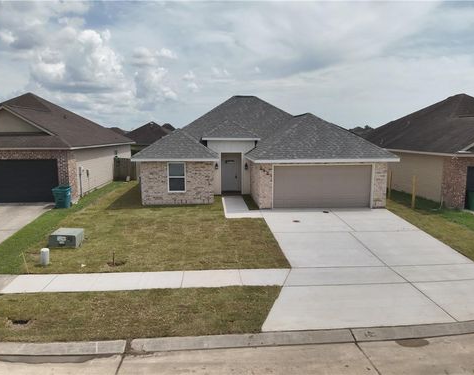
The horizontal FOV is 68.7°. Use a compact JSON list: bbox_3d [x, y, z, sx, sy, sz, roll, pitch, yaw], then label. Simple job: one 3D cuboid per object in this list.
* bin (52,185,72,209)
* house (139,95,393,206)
[{"bbox_3d":[-8.960,0.470,17.830,0.710,1.090,0.800,-2,9,-9],"label":"bin"},{"bbox_3d":[0.750,-3.100,23.500,13.000,6.300,15.200,-1,8,-4],"label":"house"}]

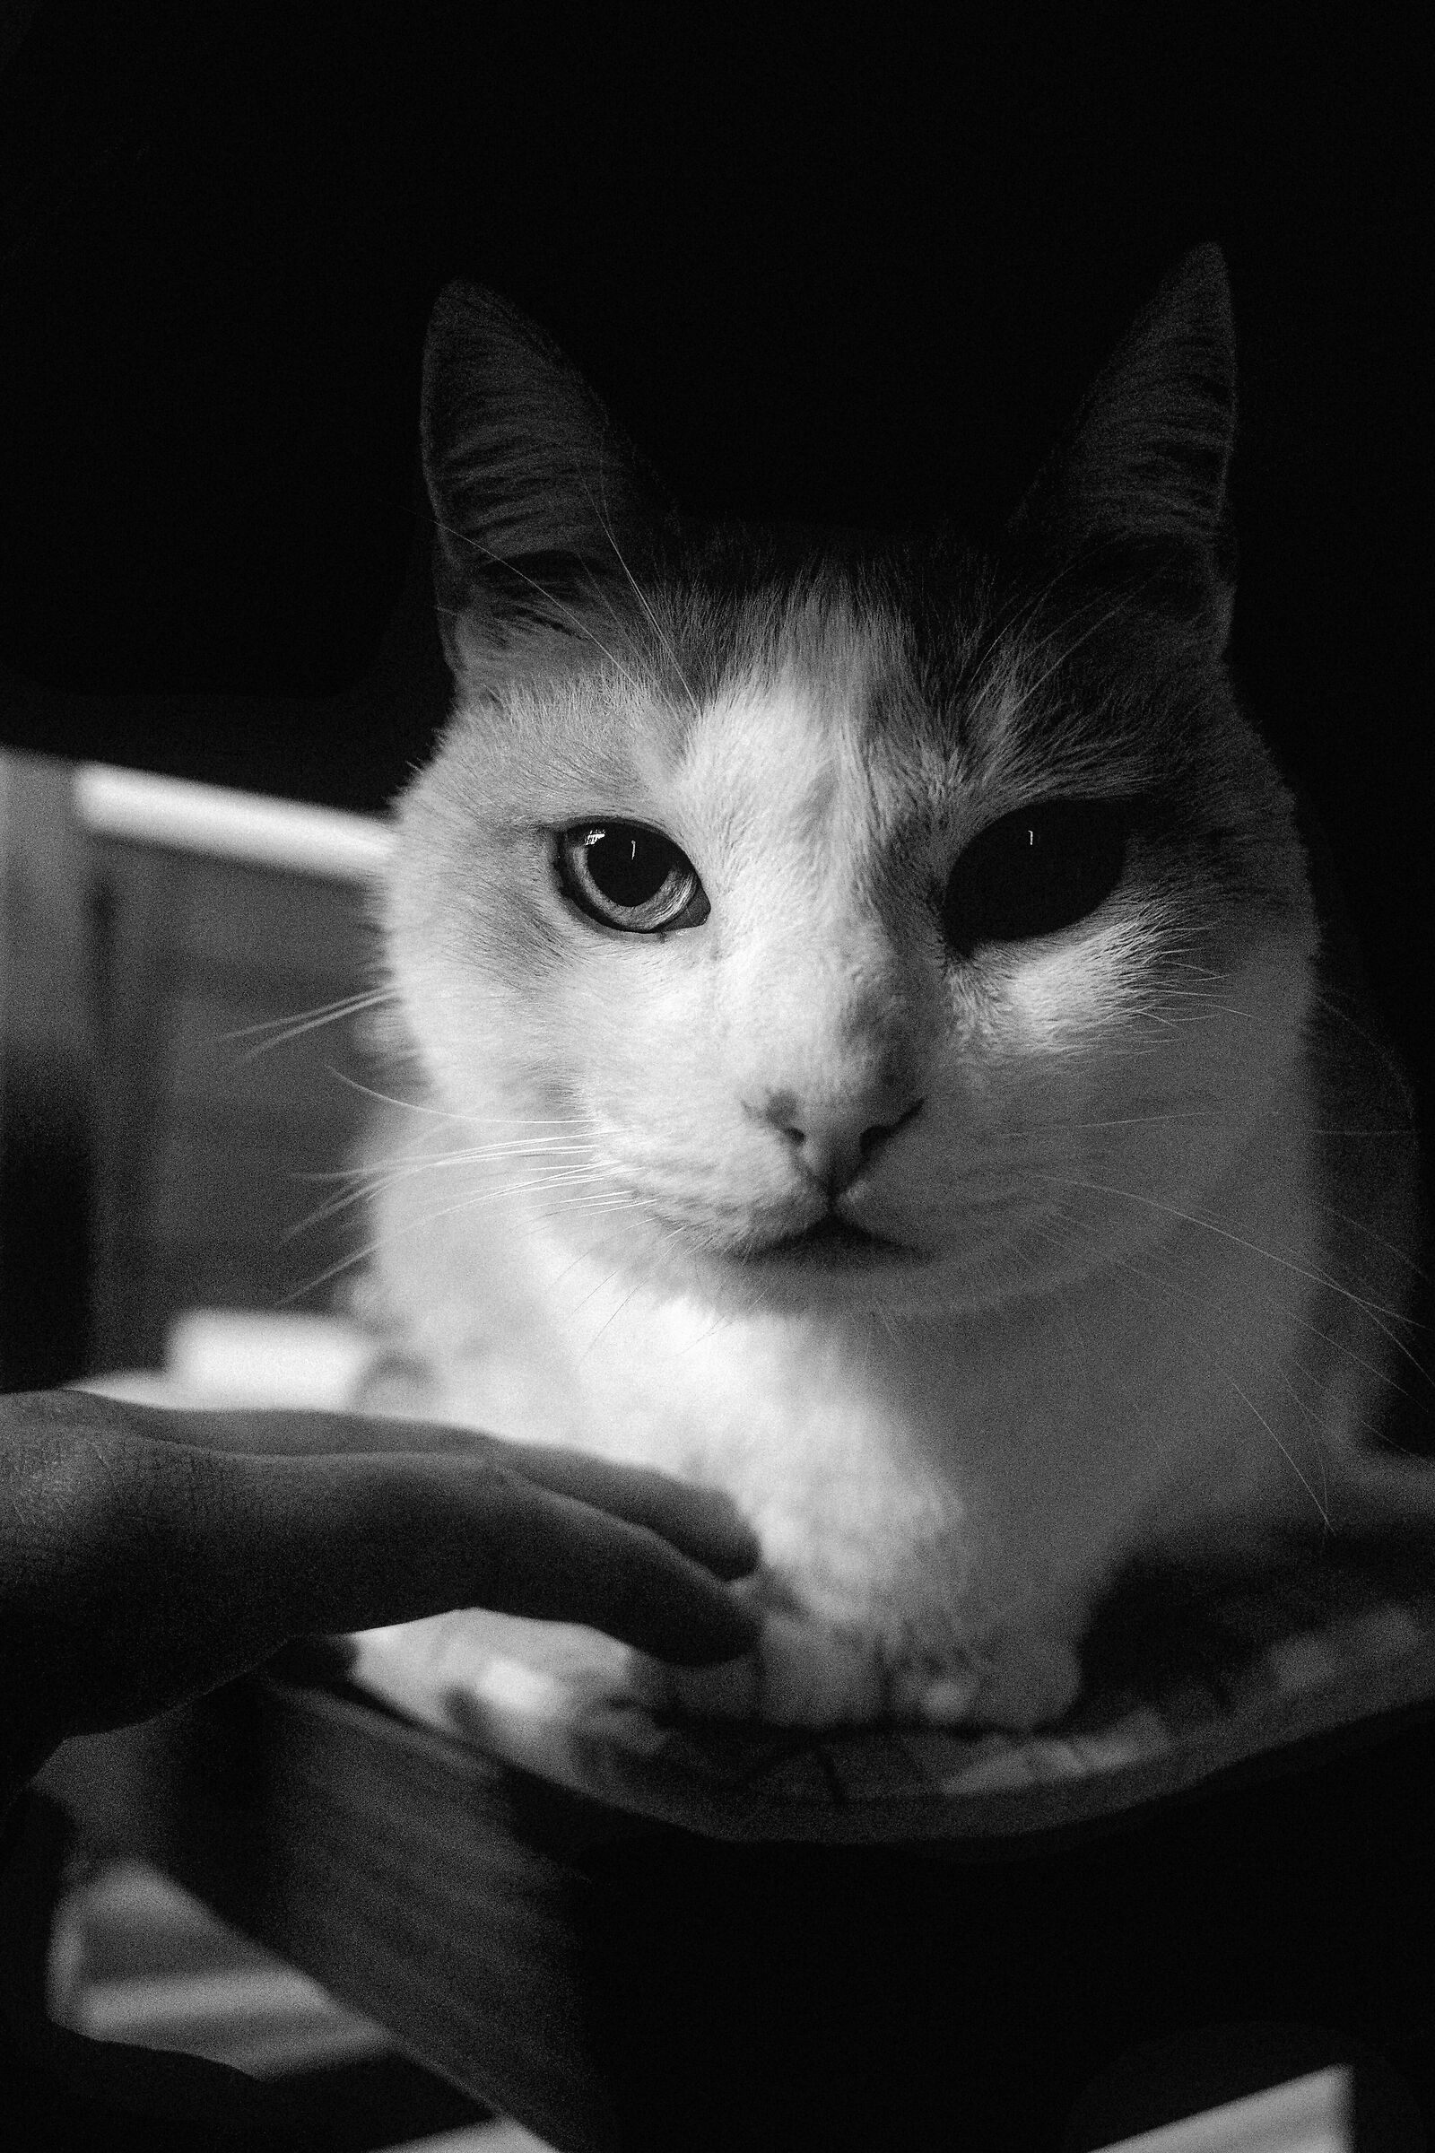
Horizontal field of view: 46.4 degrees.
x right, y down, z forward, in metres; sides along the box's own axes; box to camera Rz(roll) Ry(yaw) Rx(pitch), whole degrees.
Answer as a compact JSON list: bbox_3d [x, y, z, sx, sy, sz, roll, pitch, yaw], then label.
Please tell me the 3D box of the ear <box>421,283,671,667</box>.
[{"bbox_3d":[-0.029,-0.102,0.285,0.037,0.063,0.028,-8,5,14],"label":"ear"}]

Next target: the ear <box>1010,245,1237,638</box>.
[{"bbox_3d":[0.069,-0.108,0.285,0.037,0.063,0.028,7,5,-11],"label":"ear"}]

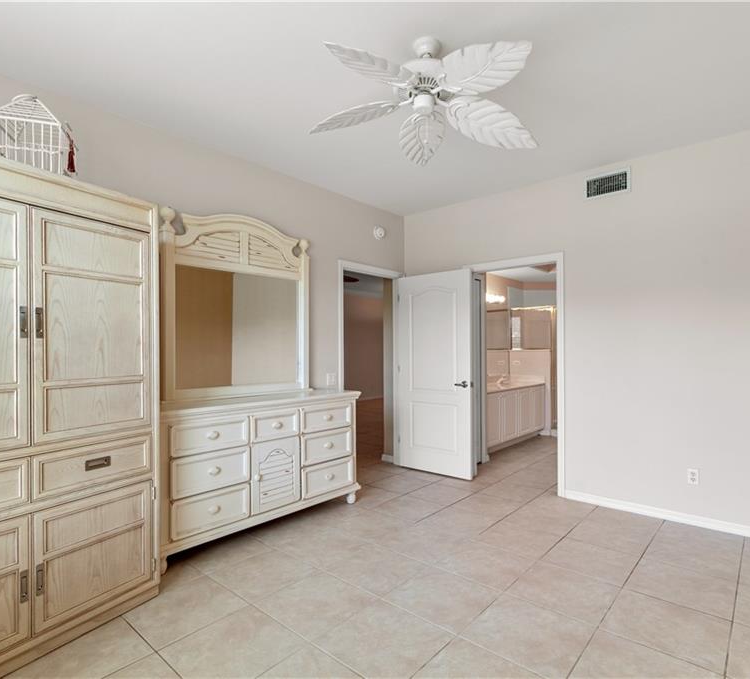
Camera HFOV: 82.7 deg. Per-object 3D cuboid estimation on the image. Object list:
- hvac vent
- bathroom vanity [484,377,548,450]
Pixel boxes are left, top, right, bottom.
[{"bbox_3d":[1.873,-1.256,3.442,0.335,0.191,0.025,-2,-2,43],"label":"hvac vent"},{"bbox_3d":[1.656,1.002,5.687,0.550,0.790,1.820,-2,-2,43],"label":"bathroom vanity"}]

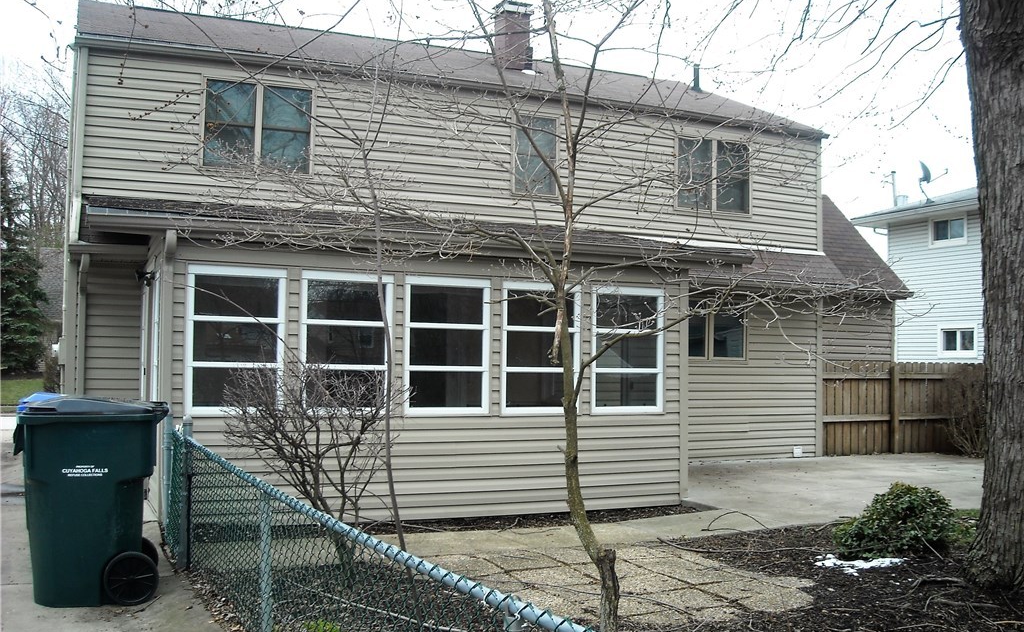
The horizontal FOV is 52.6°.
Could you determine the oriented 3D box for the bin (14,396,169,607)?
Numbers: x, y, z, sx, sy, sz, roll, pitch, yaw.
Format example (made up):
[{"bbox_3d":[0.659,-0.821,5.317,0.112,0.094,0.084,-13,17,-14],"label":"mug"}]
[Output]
[{"bbox_3d":[-2.399,1.043,5.920,0.800,1.120,0.700,2,-3,-25],"label":"bin"}]

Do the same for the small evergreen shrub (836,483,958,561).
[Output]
[{"bbox_3d":[2.697,1.421,7.300,0.850,0.520,0.780,2,-3,-25],"label":"small evergreen shrub"}]

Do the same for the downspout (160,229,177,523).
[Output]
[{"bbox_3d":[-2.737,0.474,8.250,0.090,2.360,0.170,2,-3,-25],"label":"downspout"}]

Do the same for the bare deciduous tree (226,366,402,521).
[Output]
[{"bbox_3d":[-1.246,0.989,6.500,1.130,1.400,1.050,2,-3,-25],"label":"bare deciduous tree"}]

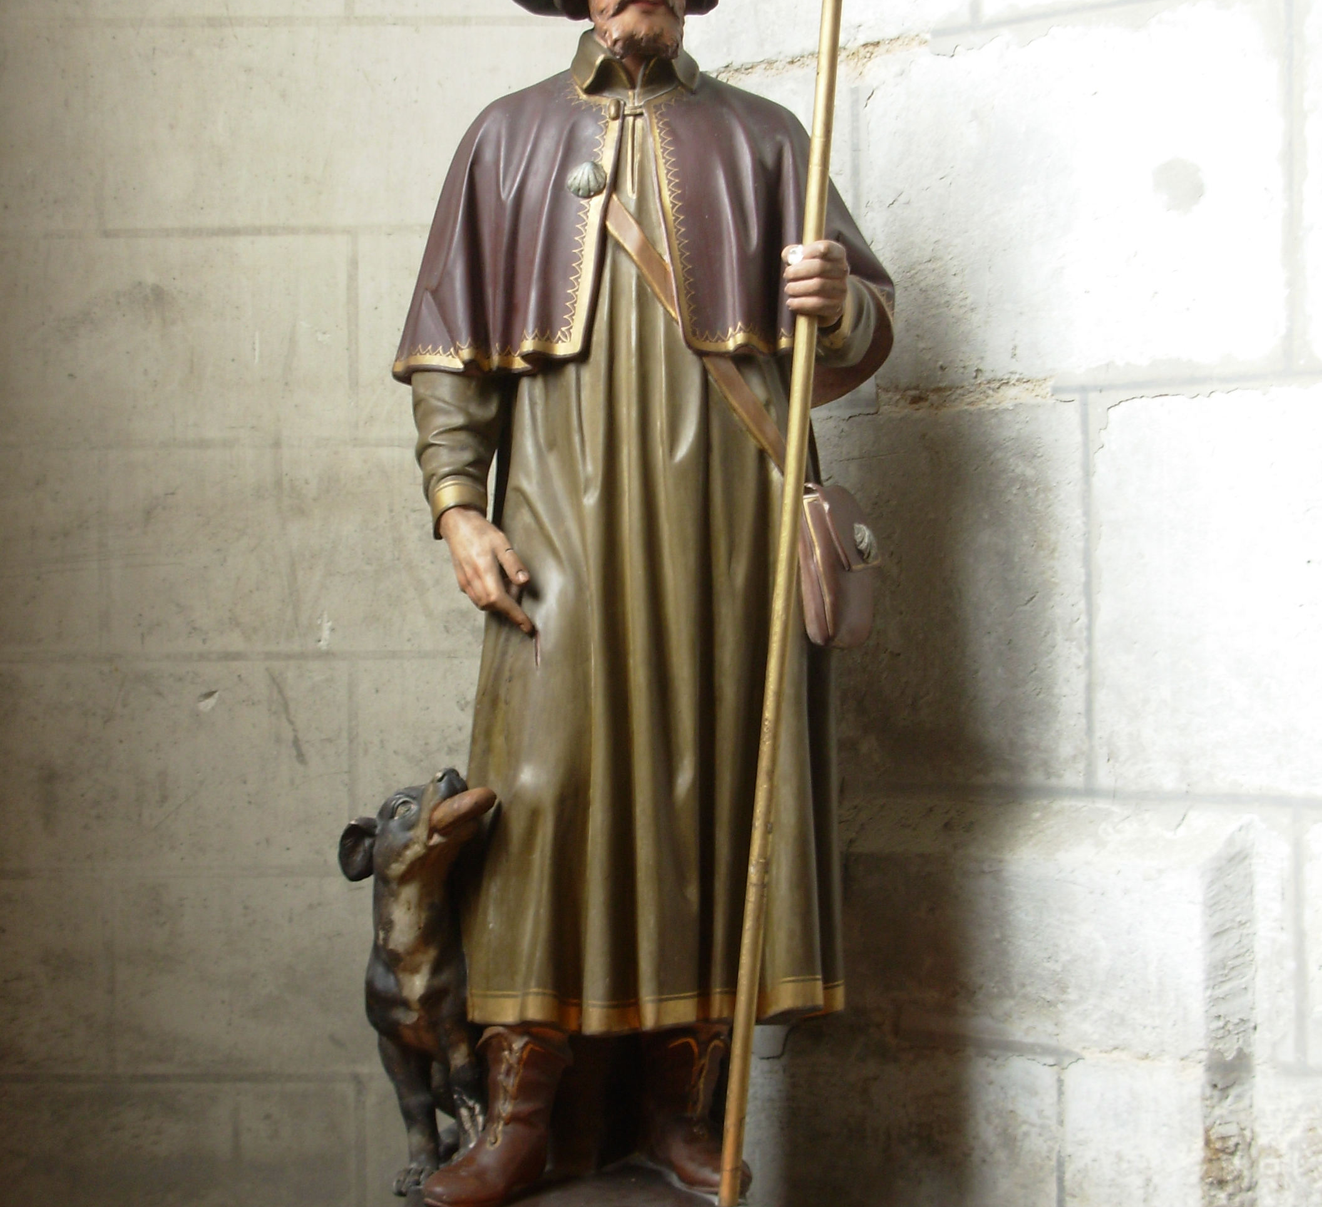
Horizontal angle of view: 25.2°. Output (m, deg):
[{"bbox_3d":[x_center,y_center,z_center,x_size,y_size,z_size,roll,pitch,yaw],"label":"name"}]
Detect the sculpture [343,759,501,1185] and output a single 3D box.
[{"bbox_3d":[-0.250,0.392,3.150,0.168,0.440,0.260,0,0,-2],"label":"sculpture"}]

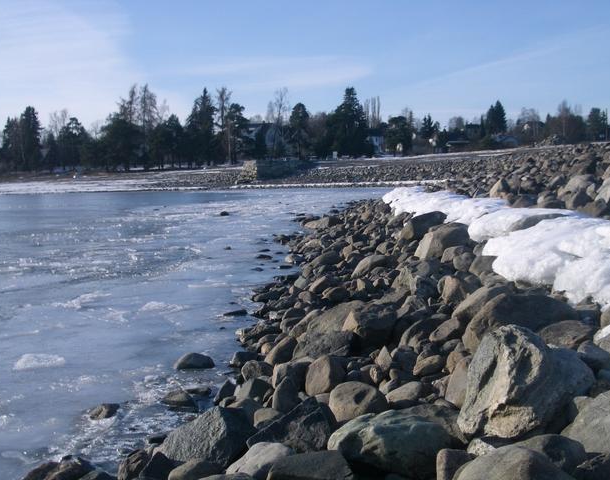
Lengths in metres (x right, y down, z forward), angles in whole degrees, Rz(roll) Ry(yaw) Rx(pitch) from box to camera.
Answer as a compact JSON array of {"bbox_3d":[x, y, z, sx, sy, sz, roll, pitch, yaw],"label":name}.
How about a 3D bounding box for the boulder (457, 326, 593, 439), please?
[{"bbox_3d":[1.282,0.797,5.250,0.720,0.570,0.620,3,6,34],"label":"boulder"}]

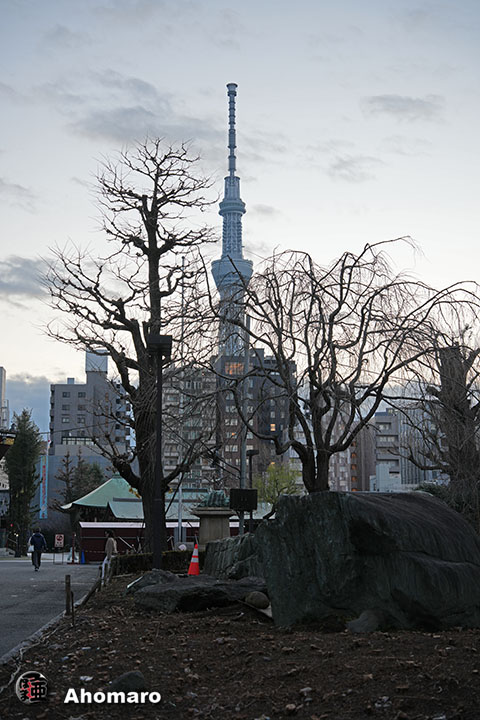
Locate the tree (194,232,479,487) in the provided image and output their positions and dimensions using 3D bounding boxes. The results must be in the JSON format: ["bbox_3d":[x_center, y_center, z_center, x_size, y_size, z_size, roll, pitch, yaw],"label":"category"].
[{"bbox_3d":[1.931,1.077,22.121,6.100,7.500,5.700,0,-9,0],"label":"tree"}]

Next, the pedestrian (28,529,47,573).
[{"bbox_3d":[-7.945,7.441,41.644,0.620,1.720,0.500,0,-9,0],"label":"pedestrian"}]

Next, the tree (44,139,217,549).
[{"bbox_3d":[-3.883,-0.468,37.581,6.100,15.700,6.000,0,-9,0],"label":"tree"}]

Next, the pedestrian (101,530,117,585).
[{"bbox_3d":[-3.782,5.665,30.484,0.480,1.580,0.480,0,-9,0],"label":"pedestrian"}]

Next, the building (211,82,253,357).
[{"bbox_3d":[-9.947,-78.773,1444.259,66.000,634.000,66.000,0,-9,0],"label":"building"}]

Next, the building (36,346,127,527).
[{"bbox_3d":[-35.624,20.348,245.980,20.000,43.000,18.000,0,-9,0],"label":"building"}]

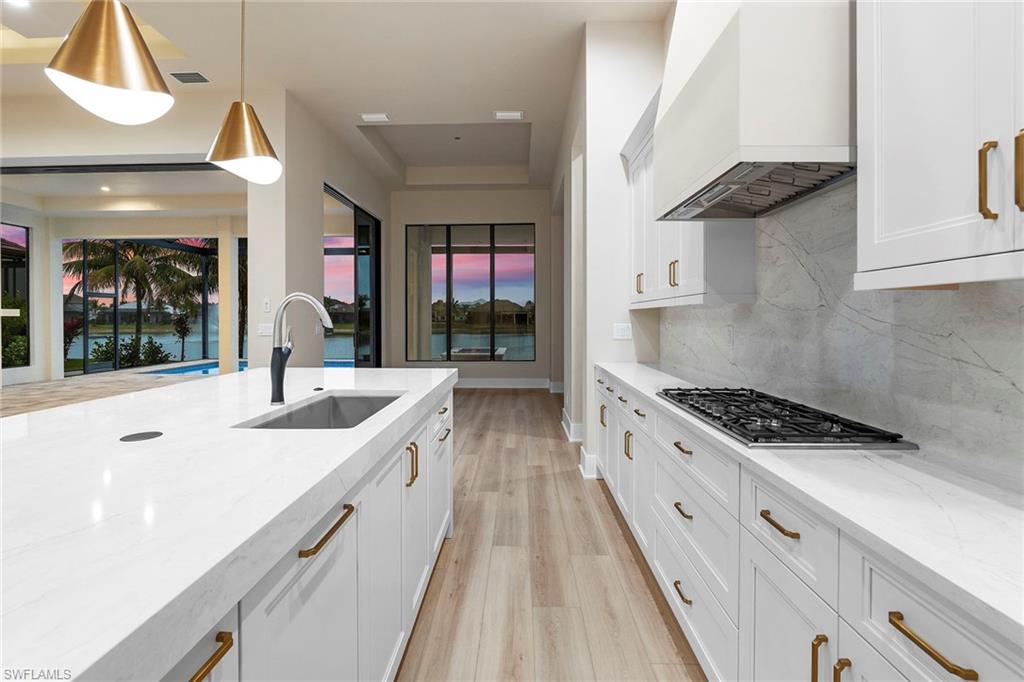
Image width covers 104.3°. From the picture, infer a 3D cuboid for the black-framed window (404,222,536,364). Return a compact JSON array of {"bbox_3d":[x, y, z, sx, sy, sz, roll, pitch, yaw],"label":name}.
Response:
[{"bbox_3d":[-0.818,-0.962,7.850,2.520,2.740,0.140,0,3,1],"label":"black-framed window"}]

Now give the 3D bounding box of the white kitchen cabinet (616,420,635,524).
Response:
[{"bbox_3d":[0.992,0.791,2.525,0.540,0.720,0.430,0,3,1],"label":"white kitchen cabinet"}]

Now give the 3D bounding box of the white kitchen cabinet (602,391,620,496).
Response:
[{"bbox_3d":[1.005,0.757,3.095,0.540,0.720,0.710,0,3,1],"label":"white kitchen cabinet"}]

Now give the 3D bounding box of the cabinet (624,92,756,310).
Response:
[{"bbox_3d":[1.116,-0.862,2.755,0.320,1.261,1.390,0,3,1],"label":"cabinet"}]

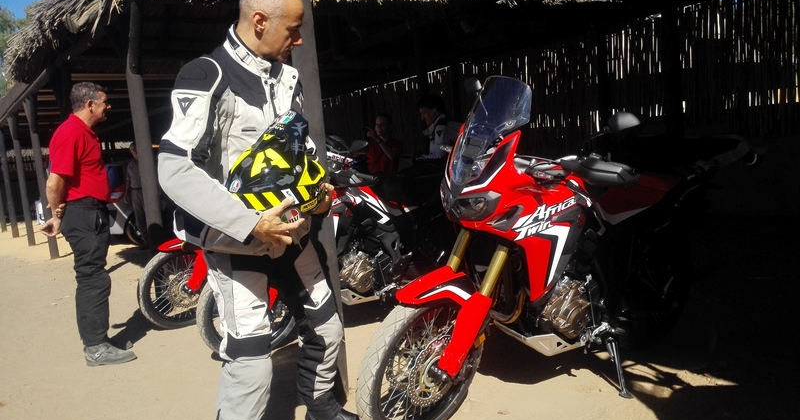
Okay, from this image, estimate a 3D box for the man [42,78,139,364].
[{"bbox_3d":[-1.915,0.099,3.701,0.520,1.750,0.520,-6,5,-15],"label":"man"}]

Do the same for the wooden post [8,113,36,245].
[{"bbox_3d":[-7.411,-0.587,11.682,0.160,2.600,0.160,-8,6,-37],"label":"wooden post"}]

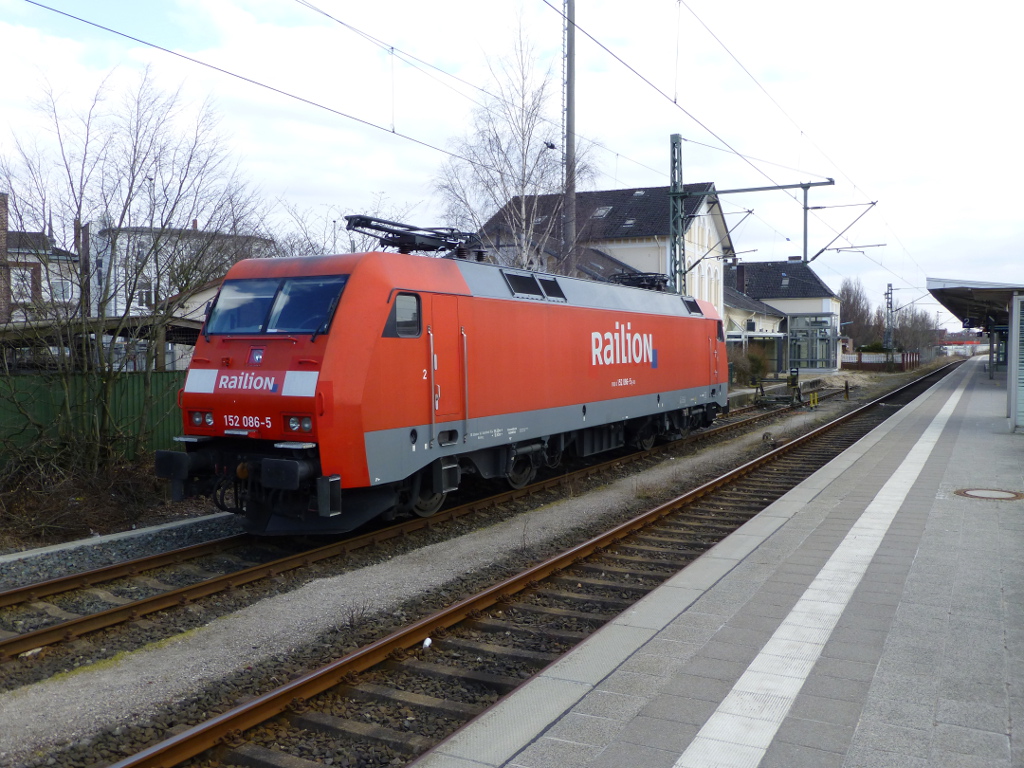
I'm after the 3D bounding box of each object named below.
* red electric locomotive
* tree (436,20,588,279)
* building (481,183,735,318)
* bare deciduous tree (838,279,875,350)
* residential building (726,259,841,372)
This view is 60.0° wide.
[{"bbox_3d":[1.086,-0.387,19.420,3.000,4.300,19.500,1,3,28],"label":"red electric locomotive"},{"bbox_3d":[0.051,-5.511,30.300,5.400,13.300,5.200,1,3,28],"label":"tree"},{"bbox_3d":[5.010,-5.032,47.356,12.000,10.700,10.800,1,3,28],"label":"building"},{"bbox_3d":[47.494,-8.616,122.000,5.300,12.200,5.200,1,3,28],"label":"bare deciduous tree"},{"bbox_3d":[24.636,-6.277,83.562,11.500,10.300,9.500,1,3,28],"label":"residential building"}]

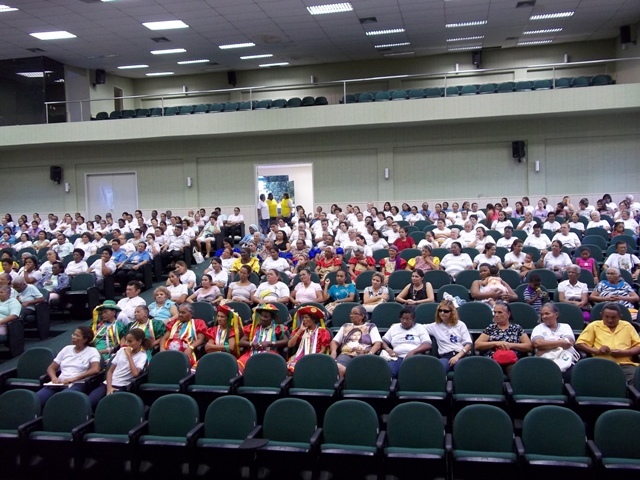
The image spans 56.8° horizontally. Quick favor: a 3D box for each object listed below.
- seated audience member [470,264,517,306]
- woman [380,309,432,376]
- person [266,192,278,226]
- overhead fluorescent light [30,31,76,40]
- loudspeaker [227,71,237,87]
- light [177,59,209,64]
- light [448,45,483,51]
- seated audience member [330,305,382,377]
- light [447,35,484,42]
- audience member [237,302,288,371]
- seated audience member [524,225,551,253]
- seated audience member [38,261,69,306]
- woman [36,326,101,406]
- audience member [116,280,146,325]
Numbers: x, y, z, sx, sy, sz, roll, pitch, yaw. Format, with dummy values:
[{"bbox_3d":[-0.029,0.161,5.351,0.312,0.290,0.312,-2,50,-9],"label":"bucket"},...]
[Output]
[{"bbox_3d":[2.477,0.991,8.365,0.620,1.237,0.800,-1,3,11],"label":"seated audience member"},{"bbox_3d":[0.993,1.393,6.646,0.580,1.168,0.800,-1,3,11],"label":"woman"},{"bbox_3d":[-1.469,-0.685,18.632,0.320,1.600,0.480,0,3,41],"label":"person"},{"bbox_3d":[-8.136,-6.280,18.110,1.220,0.100,0.620,-1,3,12],"label":"overhead fluorescent light"},{"bbox_3d":[-3.550,-6.552,24.003,0.350,0.550,0.350,-1,12,18],"label":"loudspeaker"},{"bbox_3d":[-4.526,-6.375,21.200,1.220,0.080,0.420,-1,3,11],"label":"light"},{"bbox_3d":[5.378,-7.108,21.841,1.220,0.100,0.620,-1,9,12],"label":"light"},{"bbox_3d":[0.396,1.363,6.663,0.580,1.196,0.800,-1,3,17],"label":"seated audience member"},{"bbox_3d":[4.972,-6.872,20.175,1.220,0.100,0.600,-1,2,11],"label":"light"},{"bbox_3d":[-0.693,1.376,6.894,0.580,1.218,0.800,-1,3,15],"label":"audience member"},{"bbox_3d":[4.277,0.265,11.636,0.550,1.150,0.720,-1,2,14],"label":"seated audience member"},{"bbox_3d":[-4.774,0.998,10.566,0.500,1.180,0.750,-2,3,-8],"label":"seated audience member"},{"bbox_3d":[-2.758,1.605,6.394,0.580,1.234,0.850,-1,3,16],"label":"woman"},{"bbox_3d":[-2.663,1.226,8.287,0.500,1.245,0.780,-1,3,12],"label":"audience member"}]

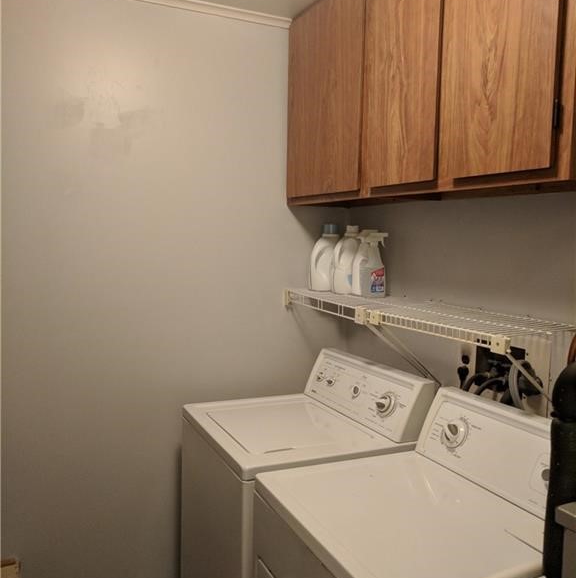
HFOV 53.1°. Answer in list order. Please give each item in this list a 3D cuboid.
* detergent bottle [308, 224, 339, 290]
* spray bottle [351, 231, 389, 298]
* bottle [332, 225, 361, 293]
[{"bbox_3d":[0.156,-0.129,2.408,0.133,0.279,0.092,1,5,-6],"label":"detergent bottle"},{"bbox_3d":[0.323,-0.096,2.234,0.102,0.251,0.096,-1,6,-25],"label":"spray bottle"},{"bbox_3d":[0.239,-0.116,2.329,0.128,0.271,0.091,1,5,-6],"label":"bottle"}]

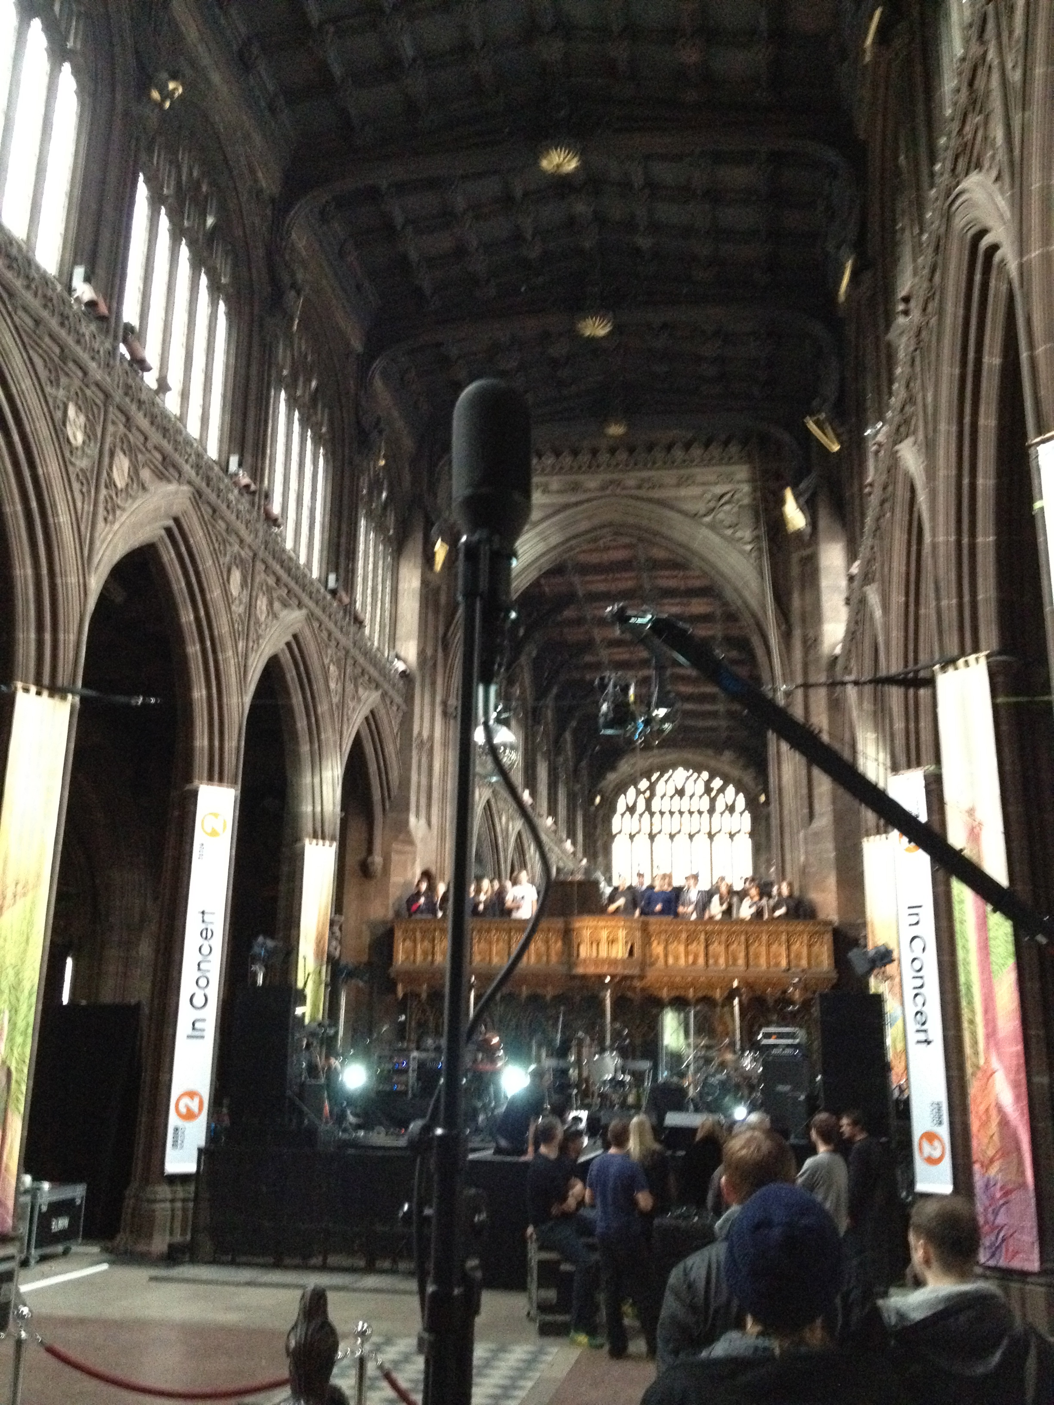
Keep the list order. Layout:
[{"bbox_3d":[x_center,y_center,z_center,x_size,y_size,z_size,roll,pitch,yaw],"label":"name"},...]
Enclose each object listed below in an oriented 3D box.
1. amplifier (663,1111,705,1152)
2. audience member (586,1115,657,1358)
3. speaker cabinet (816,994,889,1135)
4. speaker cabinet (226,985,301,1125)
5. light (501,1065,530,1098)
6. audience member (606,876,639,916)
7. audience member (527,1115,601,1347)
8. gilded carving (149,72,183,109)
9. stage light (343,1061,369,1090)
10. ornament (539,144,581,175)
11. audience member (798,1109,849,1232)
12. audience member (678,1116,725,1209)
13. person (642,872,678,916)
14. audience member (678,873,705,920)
[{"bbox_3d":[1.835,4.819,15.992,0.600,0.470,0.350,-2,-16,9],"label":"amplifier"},{"bbox_3d":[0.744,4.186,11.161,0.540,1.770,0.340,0,-16,3],"label":"audience member"},{"bbox_3d":[3.738,4.225,16.252,0.720,1.750,0.720,-2,-16,9],"label":"speaker cabinet"},{"bbox_3d":[-3.342,4.450,17.904,0.820,1.745,0.800,0,-15,3],"label":"speaker cabinet"},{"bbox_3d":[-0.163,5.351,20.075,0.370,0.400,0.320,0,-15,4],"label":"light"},{"bbox_3d":[1.621,3.803,23.981,0.540,1.700,0.360,-1,-15,9],"label":"audience member"},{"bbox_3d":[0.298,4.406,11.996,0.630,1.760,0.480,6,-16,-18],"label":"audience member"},{"bbox_3d":[-3.949,-6.700,15.582,0.270,0.340,0.360,-10,-18,34],"label":"gilded carving"},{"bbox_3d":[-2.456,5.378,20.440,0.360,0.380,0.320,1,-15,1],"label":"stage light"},{"bbox_3d":[0.474,-7.677,20.111,0.570,0.160,0.570,-1,-15,9],"label":"ornament"},{"bbox_3d":[2.301,4.070,10.876,0.480,1.790,0.310,7,-17,-22],"label":"audience member"},{"bbox_3d":[1.441,4.244,11.496,0.460,1.710,0.300,-2,-16,9],"label":"audience member"},{"bbox_3d":[2.249,3.719,23.901,0.580,1.700,0.360,-1,-15,9],"label":"person"},{"bbox_3d":[2.800,3.763,24.121,0.480,1.700,0.300,-2,-16,9],"label":"audience member"}]

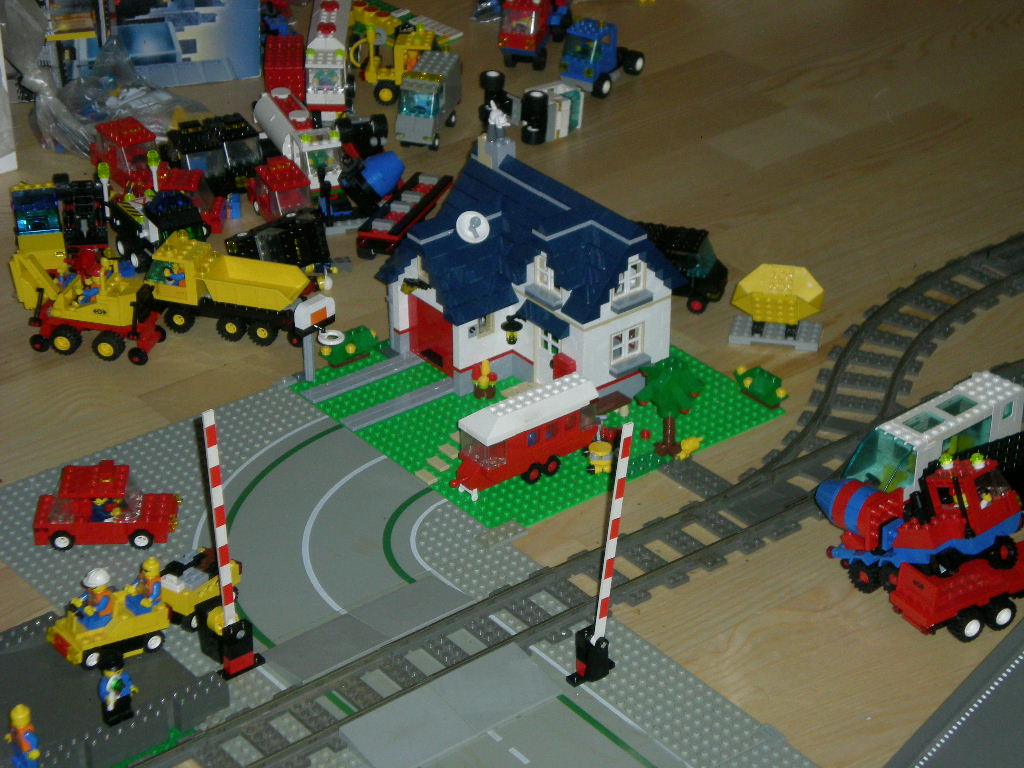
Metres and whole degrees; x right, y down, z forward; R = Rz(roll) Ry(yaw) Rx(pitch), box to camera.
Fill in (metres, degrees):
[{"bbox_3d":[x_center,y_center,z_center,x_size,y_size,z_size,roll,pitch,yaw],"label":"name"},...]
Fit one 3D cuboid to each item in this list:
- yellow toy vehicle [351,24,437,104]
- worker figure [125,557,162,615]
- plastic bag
[{"bbox_3d":[-0.102,-0.288,2.275,0.075,0.072,0.038,2,31,4],"label":"yellow toy vehicle"},{"bbox_3d":[-0.223,0.121,1.559,0.018,0.033,0.024,-14,33,-22],"label":"worker figure"},{"bbox_3d":[-0.332,-0.255,2.226,0.132,0.058,0.105,0,30,0],"label":"plastic bag"}]

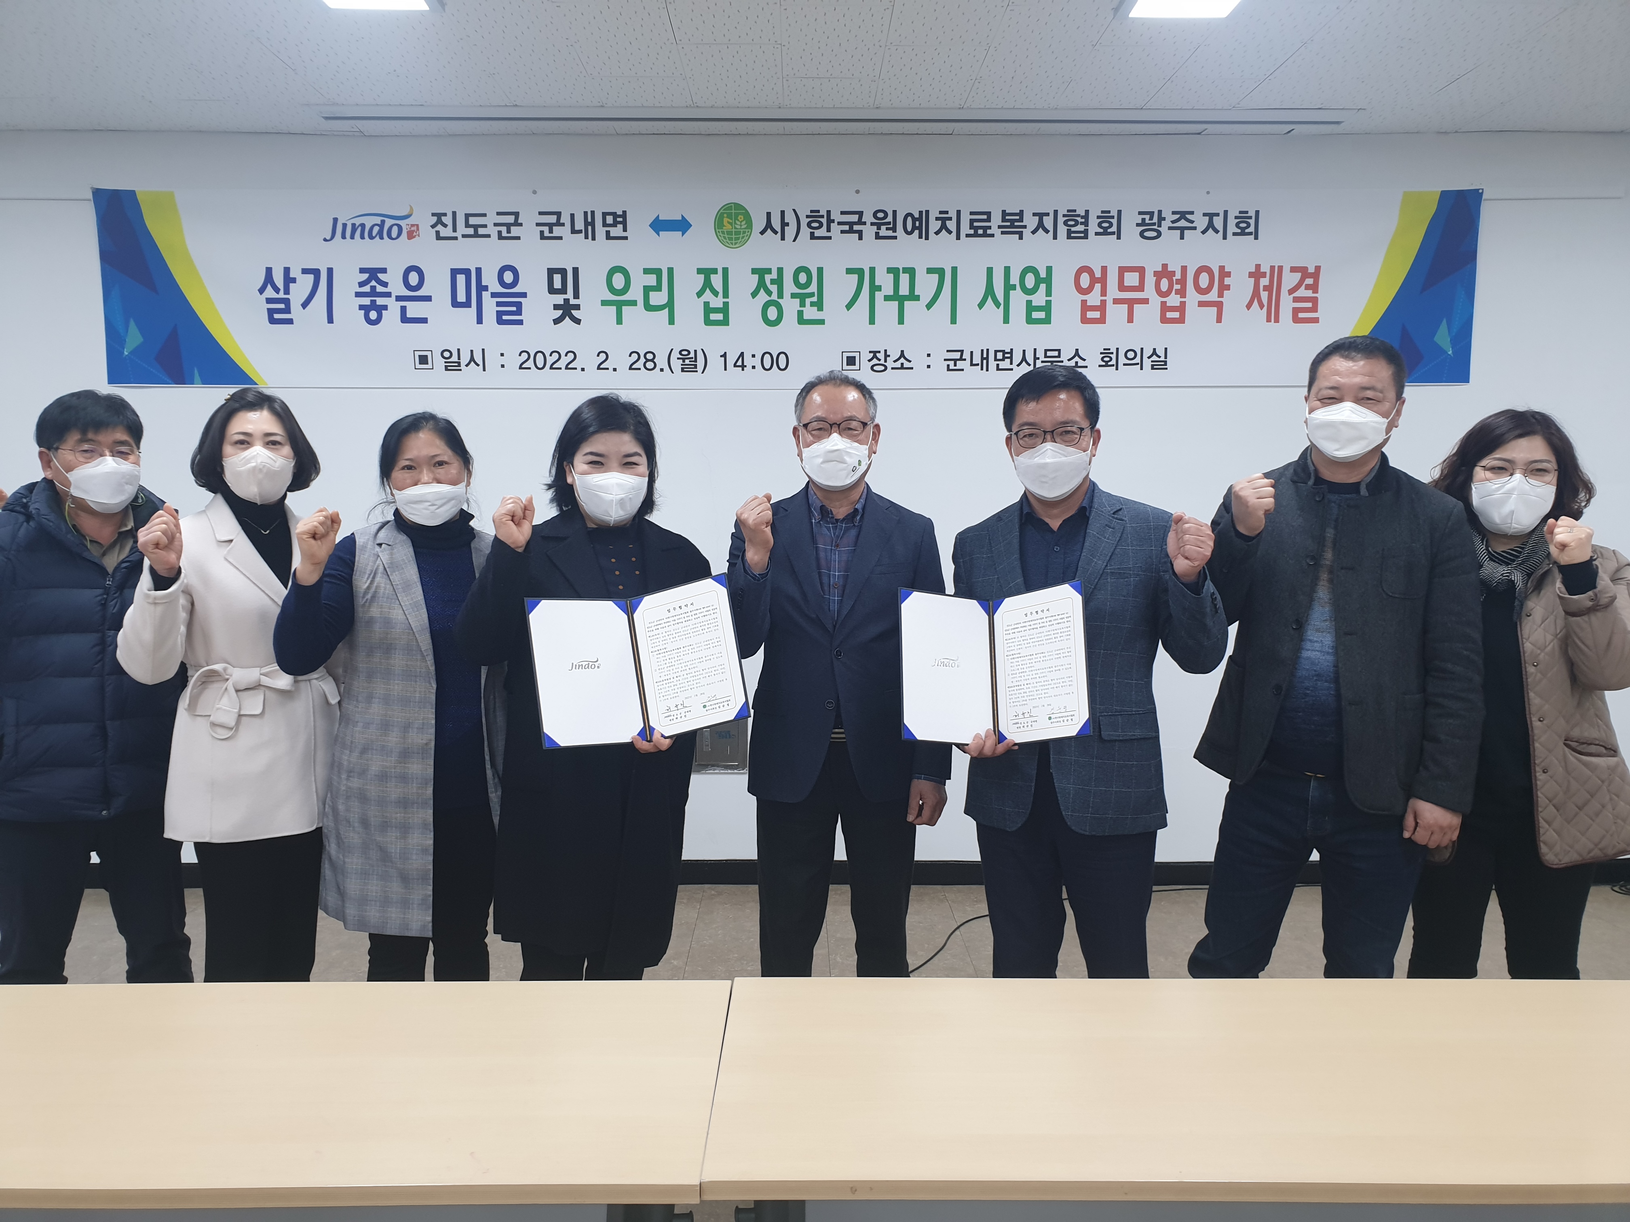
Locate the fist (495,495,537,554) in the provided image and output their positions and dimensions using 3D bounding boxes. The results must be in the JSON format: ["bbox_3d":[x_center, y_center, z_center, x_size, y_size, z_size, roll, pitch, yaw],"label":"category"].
[{"bbox_3d":[-0.605,-0.175,2.460,0.082,0.115,0.088,-1,5,-15],"label":"fist"}]

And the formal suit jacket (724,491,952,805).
[{"bbox_3d":[0.054,0.073,2.660,0.485,0.690,0.350,0,5,-1],"label":"formal suit jacket"}]

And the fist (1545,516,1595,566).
[{"bbox_3d":[1.442,-0.133,2.340,0.082,0.092,0.088,2,6,25],"label":"fist"}]

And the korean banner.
[{"bbox_3d":[-0.100,-1.159,4.403,4.950,0.700,0.020,0,5,-1],"label":"korean banner"}]

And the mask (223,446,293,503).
[{"bbox_3d":[-1.129,-0.275,2.480,0.146,0.116,0.095,-2,6,-23],"label":"mask"}]

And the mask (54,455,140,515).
[{"bbox_3d":[-1.458,-0.259,2.500,0.145,0.120,0.110,-5,7,-45],"label":"mask"}]

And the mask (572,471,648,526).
[{"bbox_3d":[-0.411,-0.225,2.460,0.138,0.110,0.100,-1,5,-14],"label":"mask"}]

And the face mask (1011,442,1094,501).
[{"bbox_3d":[0.476,-0.279,2.450,0.152,0.118,0.095,-1,5,14],"label":"face mask"}]

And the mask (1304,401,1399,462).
[{"bbox_3d":[1.058,-0.356,2.420,0.158,0.118,0.115,3,6,29],"label":"mask"}]

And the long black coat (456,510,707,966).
[{"bbox_3d":[-0.485,0.258,2.570,0.490,0.940,0.360,-1,5,-12],"label":"long black coat"}]

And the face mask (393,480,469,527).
[{"bbox_3d":[-0.785,-0.221,2.500,0.150,0.100,0.090,-7,5,-13],"label":"face mask"}]

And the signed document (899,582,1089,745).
[{"bbox_3d":[0.361,0.112,2.475,0.364,0.306,0.120,-3,-14,9],"label":"signed document"}]

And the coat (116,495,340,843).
[{"bbox_3d":[-1.237,0.112,2.600,0.440,0.700,0.330,-3,6,-27],"label":"coat"}]

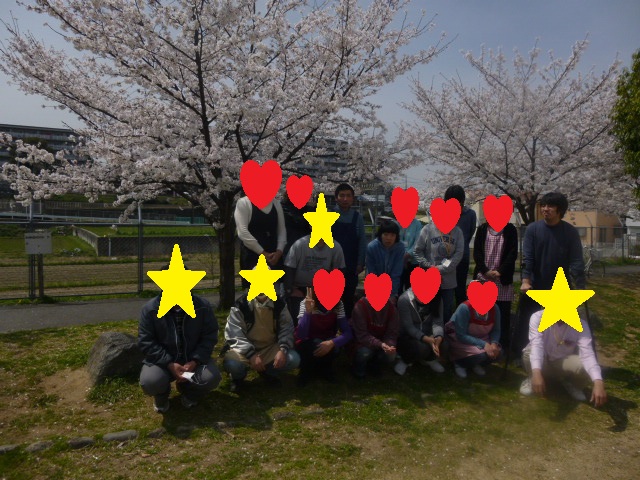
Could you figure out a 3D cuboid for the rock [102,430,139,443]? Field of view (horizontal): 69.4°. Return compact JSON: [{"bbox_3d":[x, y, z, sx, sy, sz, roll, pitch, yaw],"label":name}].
[{"bbox_3d":[-1.183,1.165,2.740,0.195,0.060,0.105,0,0,-19],"label":"rock"}]

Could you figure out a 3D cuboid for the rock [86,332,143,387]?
[{"bbox_3d":[-1.640,1.000,3.950,0.620,0.380,0.460,0,0,-14],"label":"rock"}]

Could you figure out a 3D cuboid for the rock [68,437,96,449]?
[{"bbox_3d":[-1.373,1.165,2.660,0.135,0.060,0.095,0,0,-19],"label":"rock"}]

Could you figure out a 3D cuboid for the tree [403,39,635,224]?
[{"bbox_3d":[4.799,-1.851,10.900,5.600,5.600,5.400,-1,2,-20],"label":"tree"}]

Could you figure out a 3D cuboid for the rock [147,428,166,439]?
[{"bbox_3d":[-0.985,1.168,2.785,0.115,0.055,0.090,0,0,-19],"label":"rock"}]

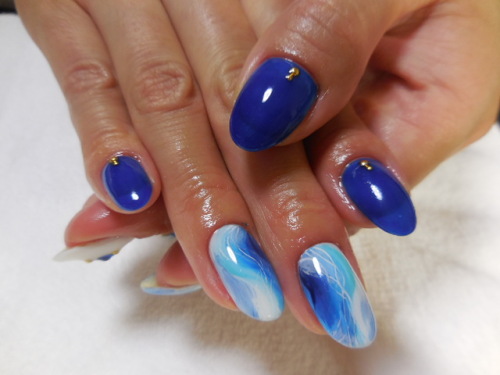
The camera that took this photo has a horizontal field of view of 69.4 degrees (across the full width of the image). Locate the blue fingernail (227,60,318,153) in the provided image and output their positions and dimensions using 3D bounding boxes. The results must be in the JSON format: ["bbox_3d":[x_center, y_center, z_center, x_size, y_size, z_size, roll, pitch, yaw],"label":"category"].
[{"bbox_3d":[0.006,-0.020,0.089,0.016,0.025,0.006,32,4,-5],"label":"blue fingernail"}]

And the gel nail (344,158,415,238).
[{"bbox_3d":[0.034,0.003,0.093,0.013,0.005,0.022,-28,78,10],"label":"gel nail"}]

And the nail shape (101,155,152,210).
[{"bbox_3d":[-0.031,-0.001,0.091,0.011,0.004,0.016,-13,68,-18],"label":"nail shape"}]

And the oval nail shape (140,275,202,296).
[{"bbox_3d":[-0.021,0.029,0.106,0.020,0.012,0.004,-2,81,-6],"label":"oval nail shape"}]

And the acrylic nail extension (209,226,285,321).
[{"bbox_3d":[0.000,0.021,0.089,0.012,0.005,0.024,-21,82,-11],"label":"acrylic nail extension"}]

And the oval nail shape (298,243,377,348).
[{"bbox_3d":[0.021,0.026,0.087,0.013,0.006,0.025,-18,77,-4],"label":"oval nail shape"}]

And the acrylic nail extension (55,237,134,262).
[{"bbox_3d":[-0.046,0.018,0.106,0.022,0.004,0.012,-10,6,-6],"label":"acrylic nail extension"}]

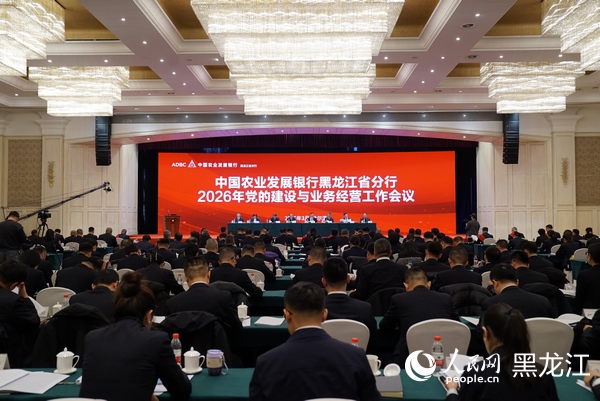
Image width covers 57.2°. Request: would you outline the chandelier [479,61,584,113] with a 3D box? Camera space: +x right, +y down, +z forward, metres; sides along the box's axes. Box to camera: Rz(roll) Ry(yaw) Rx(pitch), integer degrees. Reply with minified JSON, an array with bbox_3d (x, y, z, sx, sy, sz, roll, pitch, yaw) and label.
[{"bbox_3d":[9.465,-4.687,22.600,3.750,2.050,1.700,0,-2,1],"label":"chandelier"}]

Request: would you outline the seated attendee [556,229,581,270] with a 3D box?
[{"bbox_3d":[5.914,1.336,12.100,0.500,1.290,0.750,0,-2,1],"label":"seated attendee"}]

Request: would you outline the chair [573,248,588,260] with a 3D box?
[{"bbox_3d":[6.076,1.518,12.000,0.450,0.920,0.560,0,-2,1],"label":"chair"}]

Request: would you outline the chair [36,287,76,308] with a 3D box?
[{"bbox_3d":[-2.319,1.283,5.550,0.450,0.920,0.560,0,-2,1],"label":"chair"}]

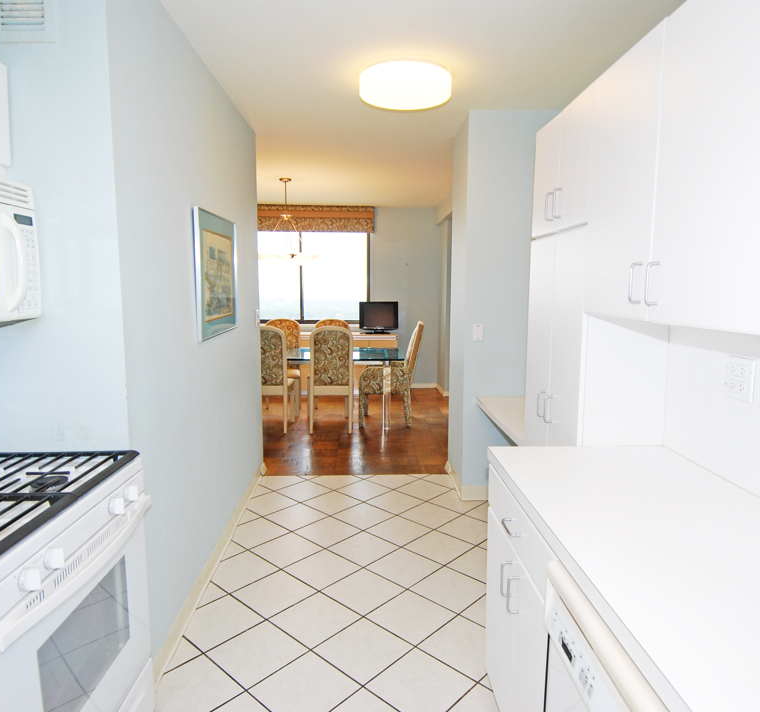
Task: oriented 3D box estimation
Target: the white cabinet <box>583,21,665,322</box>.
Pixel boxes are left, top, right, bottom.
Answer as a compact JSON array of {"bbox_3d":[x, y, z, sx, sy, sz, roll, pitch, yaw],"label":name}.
[{"bbox_3d":[0.825,-0.475,1.528,0.292,0.735,0.393,-1,7,-2],"label":"white cabinet"}]

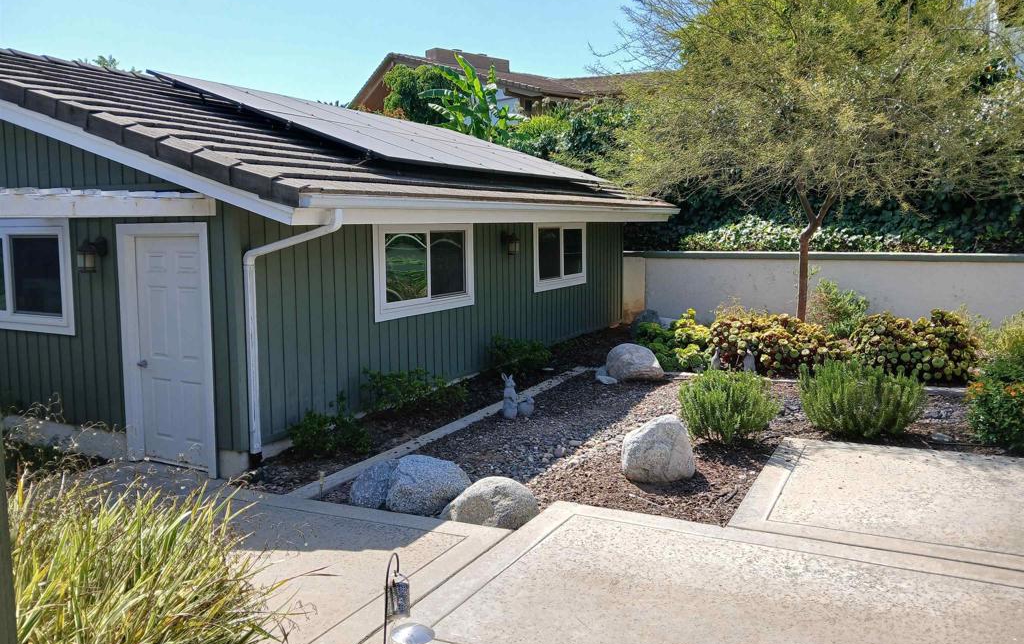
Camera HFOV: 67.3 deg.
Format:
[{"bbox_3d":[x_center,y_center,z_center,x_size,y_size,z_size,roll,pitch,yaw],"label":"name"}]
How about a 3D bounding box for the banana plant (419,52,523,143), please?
[{"bbox_3d":[-1.269,-6.744,23.681,3.100,2.941,2.700,0,7,-3],"label":"banana plant"}]

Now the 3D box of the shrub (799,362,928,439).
[{"bbox_3d":[3.457,0.760,7.646,1.141,0.677,0.969,3,8,25],"label":"shrub"}]

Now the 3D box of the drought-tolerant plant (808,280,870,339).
[{"bbox_3d":[5.280,-0.135,12.462,1.050,1.012,1.000,3,8,23],"label":"drought-tolerant plant"}]

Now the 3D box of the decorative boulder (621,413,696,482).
[{"bbox_3d":[1.230,1.040,6.511,0.616,0.499,0.524,1,7,11],"label":"decorative boulder"}]

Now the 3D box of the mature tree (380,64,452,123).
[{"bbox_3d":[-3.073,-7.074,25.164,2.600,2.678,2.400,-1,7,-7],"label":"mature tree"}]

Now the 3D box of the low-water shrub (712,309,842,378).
[{"bbox_3d":[3.624,0.280,10.639,1.701,0.754,1.276,2,7,19],"label":"low-water shrub"}]

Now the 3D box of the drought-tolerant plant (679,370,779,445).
[{"bbox_3d":[2.104,0.828,7.499,0.939,0.637,0.892,2,7,16],"label":"drought-tolerant plant"}]

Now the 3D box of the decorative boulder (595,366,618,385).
[{"bbox_3d":[1.257,0.703,10.228,0.317,0.213,0.254,1,7,7],"label":"decorative boulder"}]

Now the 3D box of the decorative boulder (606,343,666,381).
[{"bbox_3d":[1.715,0.521,10.608,0.818,0.462,0.654,1,7,9],"label":"decorative boulder"}]

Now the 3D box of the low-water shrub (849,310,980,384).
[{"bbox_3d":[5.253,0.303,10.090,1.535,0.846,1.151,4,8,28],"label":"low-water shrub"}]

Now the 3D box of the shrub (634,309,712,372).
[{"bbox_3d":[2.264,0.247,10.868,1.052,0.803,0.947,2,7,12],"label":"shrub"}]

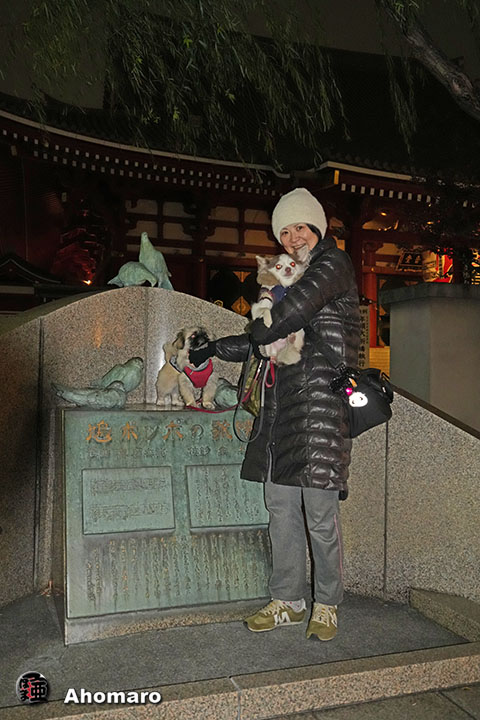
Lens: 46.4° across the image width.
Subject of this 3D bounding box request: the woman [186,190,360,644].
[{"bbox_3d":[0.127,0.164,2.143,0.430,1.620,0.650,2,-1,-40],"label":"woman"}]

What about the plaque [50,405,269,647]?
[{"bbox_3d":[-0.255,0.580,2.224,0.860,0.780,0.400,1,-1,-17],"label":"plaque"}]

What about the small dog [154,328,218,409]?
[{"bbox_3d":[-0.237,0.033,2.480,0.180,0.355,0.330,2,-1,-38],"label":"small dog"}]

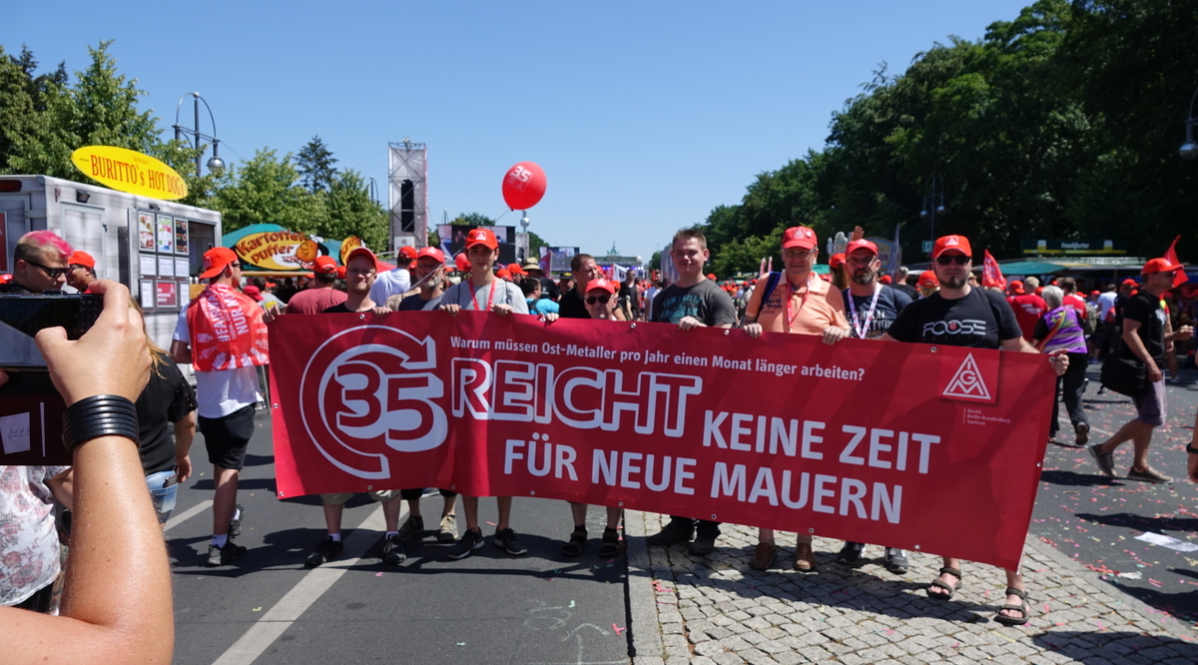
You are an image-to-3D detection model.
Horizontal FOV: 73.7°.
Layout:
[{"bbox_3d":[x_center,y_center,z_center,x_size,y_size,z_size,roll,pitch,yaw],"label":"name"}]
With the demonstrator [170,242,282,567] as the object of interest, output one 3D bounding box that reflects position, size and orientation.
[{"bbox_3d":[-2.263,0.406,4.820,0.620,1.830,0.550,2,4,25],"label":"demonstrator"}]

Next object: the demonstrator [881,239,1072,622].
[{"bbox_3d":[1.774,0.412,3.770,0.880,1.740,0.560,1,4,23],"label":"demonstrator"}]

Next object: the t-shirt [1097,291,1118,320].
[{"bbox_3d":[10.695,-0.577,16.791,0.460,0.640,0.300,2,4,23],"label":"t-shirt"}]

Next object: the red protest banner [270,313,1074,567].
[{"bbox_3d":[0.150,0.493,4.200,3.950,1.070,0.420,1,4,12],"label":"red protest banner"}]

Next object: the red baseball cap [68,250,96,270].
[{"bbox_3d":[-3.964,-0.551,6.080,0.260,0.130,0.180,-1,4,-28],"label":"red baseball cap"}]

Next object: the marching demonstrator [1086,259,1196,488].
[{"bbox_3d":[4.484,0.307,6.600,0.800,1.820,0.580,3,4,40],"label":"marching demonstrator"}]

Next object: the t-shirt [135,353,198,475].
[{"bbox_3d":[-1.973,0.321,3.450,0.560,0.620,0.360,-1,3,-15],"label":"t-shirt"}]

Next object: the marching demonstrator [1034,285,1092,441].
[{"bbox_3d":[4.742,0.307,8.184,0.520,1.600,0.580,1,4,12],"label":"marching demonstrator"}]

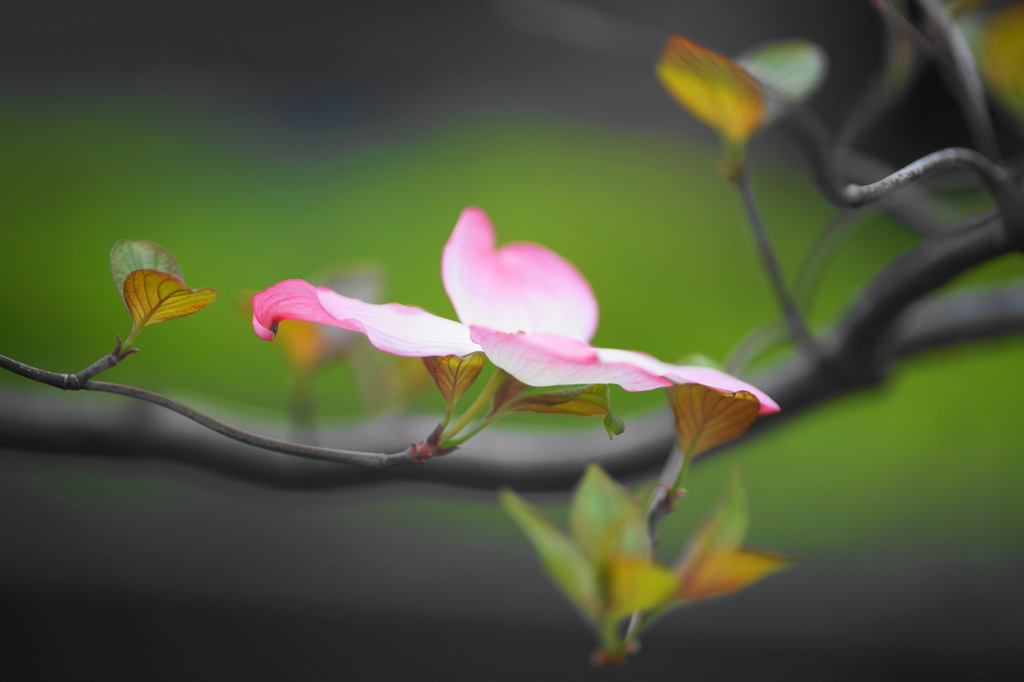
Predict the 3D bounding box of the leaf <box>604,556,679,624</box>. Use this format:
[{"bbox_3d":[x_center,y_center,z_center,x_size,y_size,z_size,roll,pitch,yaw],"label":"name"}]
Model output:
[{"bbox_3d":[0.022,0.043,0.875,0.012,0.011,0.010,34,18,6],"label":"leaf"}]

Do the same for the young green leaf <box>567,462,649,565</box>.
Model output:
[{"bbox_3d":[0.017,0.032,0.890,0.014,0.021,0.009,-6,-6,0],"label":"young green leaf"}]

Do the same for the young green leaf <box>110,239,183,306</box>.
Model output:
[{"bbox_3d":[-0.067,-0.011,0.932,0.013,0.015,0.007,-6,-3,0],"label":"young green leaf"}]

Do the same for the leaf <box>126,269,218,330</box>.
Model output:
[{"bbox_3d":[-0.061,-0.008,0.920,0.017,0.011,0.010,0,6,0],"label":"leaf"}]

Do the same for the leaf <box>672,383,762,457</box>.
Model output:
[{"bbox_3d":[0.037,0.014,0.925,0.017,0.016,0.010,24,6,0],"label":"leaf"}]

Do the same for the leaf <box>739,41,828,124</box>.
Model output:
[{"bbox_3d":[0.051,-0.049,0.975,0.021,0.014,0.008,-45,0,-6],"label":"leaf"}]

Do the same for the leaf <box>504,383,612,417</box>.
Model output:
[{"bbox_3d":[0.009,0.011,0.925,0.021,0.007,0.011,0,6,0],"label":"leaf"}]

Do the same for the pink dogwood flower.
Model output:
[{"bbox_3d":[0.002,-0.008,0.935,0.096,0.031,0.068,9,3,0],"label":"pink dogwood flower"}]

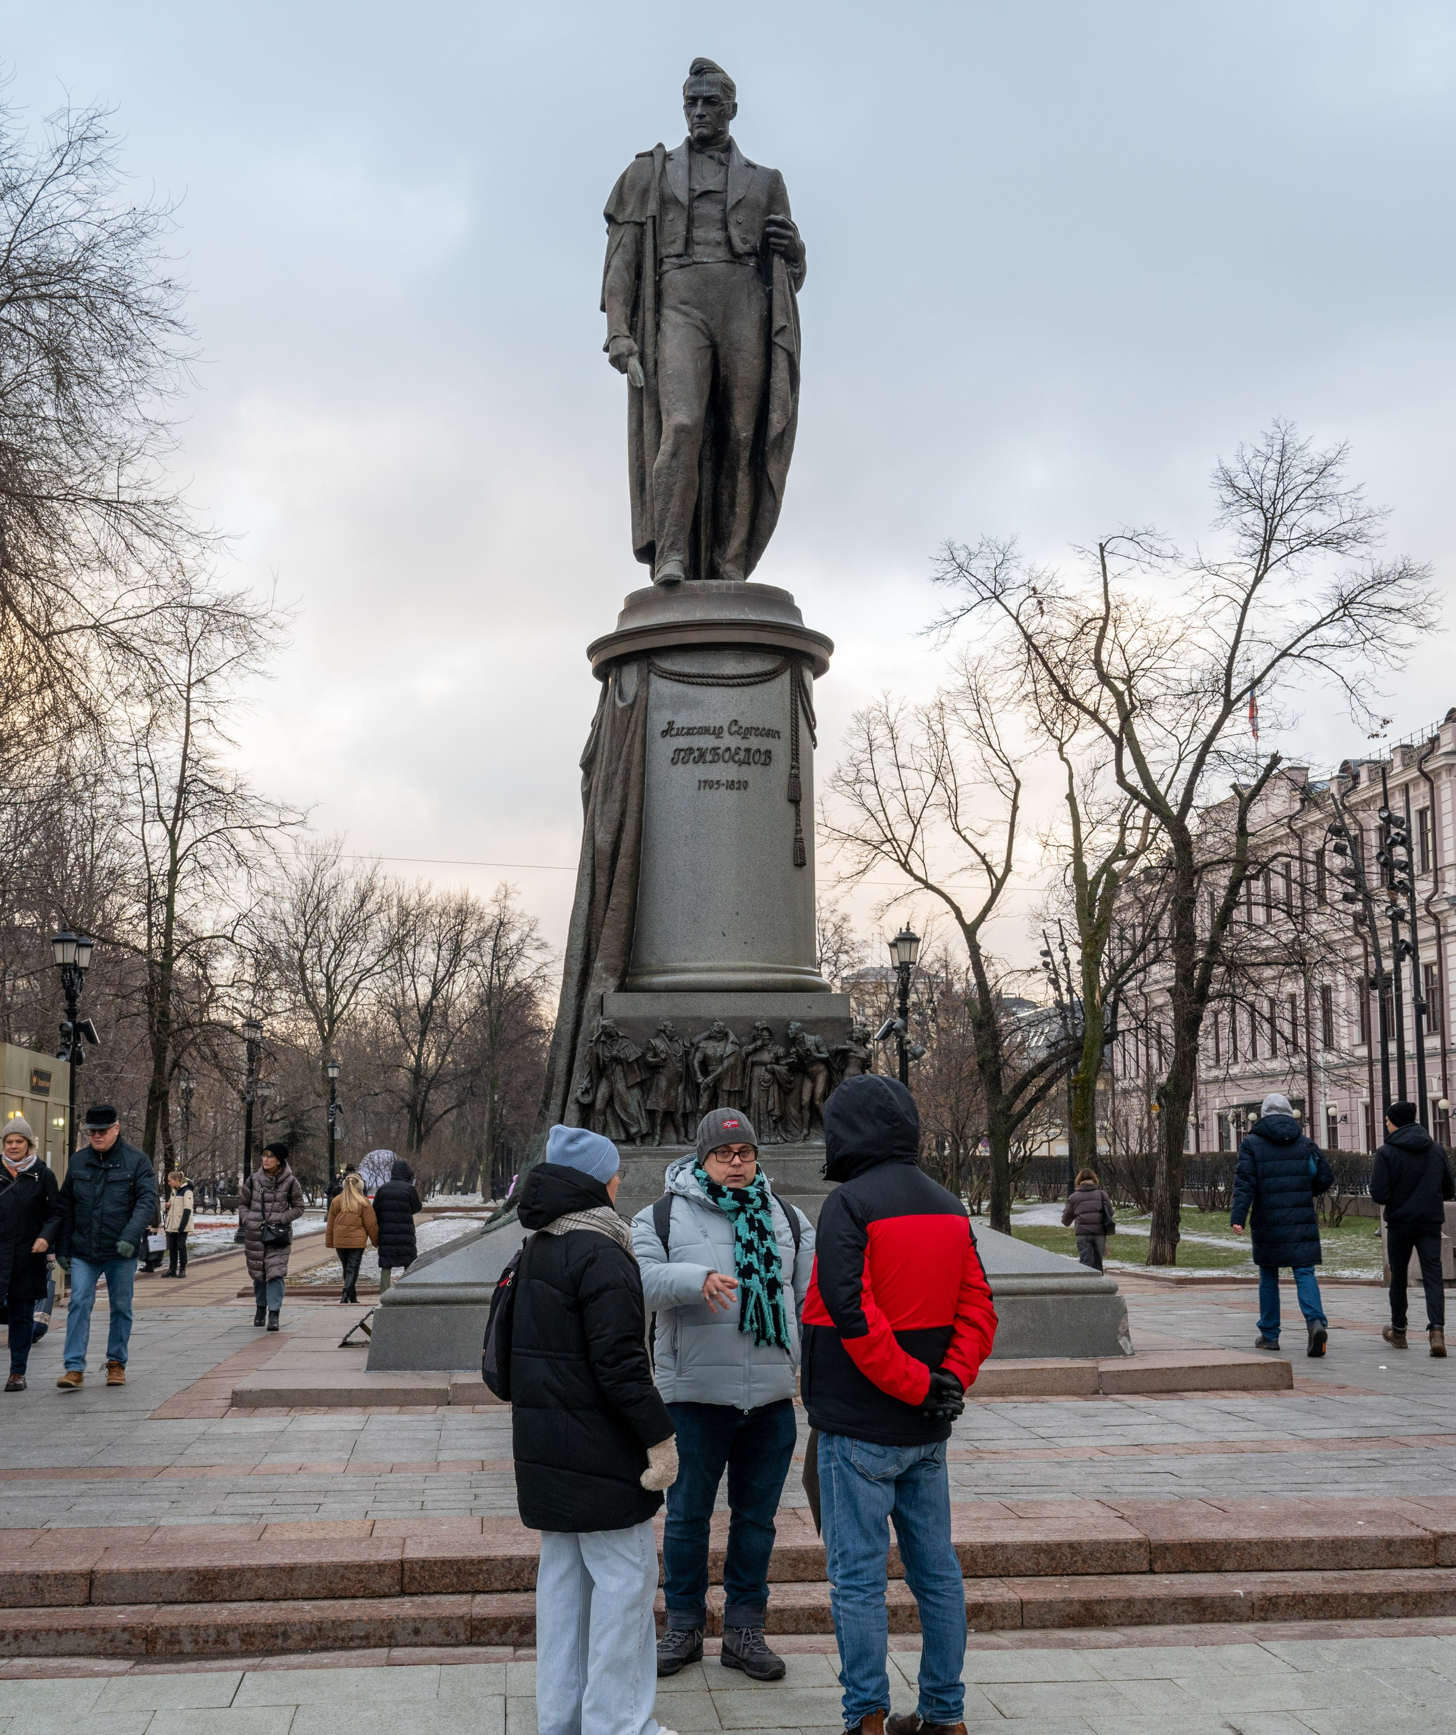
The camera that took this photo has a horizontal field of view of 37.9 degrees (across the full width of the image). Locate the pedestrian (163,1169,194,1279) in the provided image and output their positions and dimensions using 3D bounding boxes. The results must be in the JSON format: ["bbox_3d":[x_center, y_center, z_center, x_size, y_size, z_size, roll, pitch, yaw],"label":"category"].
[{"bbox_3d":[-8.428,5.484,32.565,0.400,1.660,0.500,5,-10,-34],"label":"pedestrian"}]

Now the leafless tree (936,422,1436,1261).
[{"bbox_3d":[6.770,-0.550,31.424,6.600,12.630,5.800,0,-8,0],"label":"leafless tree"}]

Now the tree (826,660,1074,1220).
[{"bbox_3d":[4.529,1.706,43.145,5.300,12.170,5.200,0,-8,0],"label":"tree"}]

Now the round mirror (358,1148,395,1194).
[{"bbox_3d":[-7.404,6.588,45.531,1.070,1.070,0.100,1,-8,-8],"label":"round mirror"}]

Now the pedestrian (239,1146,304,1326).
[{"bbox_3d":[-4.078,3.288,18.926,0.580,1.650,0.420,-2,-8,12],"label":"pedestrian"}]

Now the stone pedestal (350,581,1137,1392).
[{"bbox_3d":[-0.125,0.693,16.128,4.850,5.550,4.850,1,-8,-7],"label":"stone pedestal"}]

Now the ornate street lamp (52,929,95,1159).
[{"bbox_3d":[-9.229,3.282,29.835,0.420,5.030,1.150,0,-8,-4],"label":"ornate street lamp"}]

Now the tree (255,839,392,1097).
[{"bbox_3d":[-12.962,5.155,67.921,4.400,12.350,4.400,0,-8,0],"label":"tree"}]

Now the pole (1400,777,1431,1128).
[{"bbox_3d":[16.303,3.083,50.035,0.450,10.470,0.450,-3,-8,17],"label":"pole"}]

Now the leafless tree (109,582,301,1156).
[{"bbox_3d":[-10.934,0.761,44.014,3.800,13.870,3.800,0,-8,0],"label":"leafless tree"}]

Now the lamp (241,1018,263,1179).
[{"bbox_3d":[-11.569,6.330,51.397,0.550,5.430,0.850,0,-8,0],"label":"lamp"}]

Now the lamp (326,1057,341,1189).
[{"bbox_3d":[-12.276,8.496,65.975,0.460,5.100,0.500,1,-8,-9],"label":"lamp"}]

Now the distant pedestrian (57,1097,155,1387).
[{"bbox_3d":[-3.989,2.407,13.633,0.570,1.770,0.480,-1,-8,3],"label":"distant pedestrian"}]

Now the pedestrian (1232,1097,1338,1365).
[{"bbox_3d":[3.903,2.500,14.986,0.660,1.800,0.550,-1,-8,7],"label":"pedestrian"}]

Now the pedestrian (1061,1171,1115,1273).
[{"bbox_3d":[4.687,4.735,27.604,0.620,1.620,0.420,-2,-8,10],"label":"pedestrian"}]

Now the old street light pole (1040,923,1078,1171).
[{"bbox_3d":[7.883,4.936,50.545,1.000,7.450,0.900,-3,-9,18],"label":"old street light pole"}]

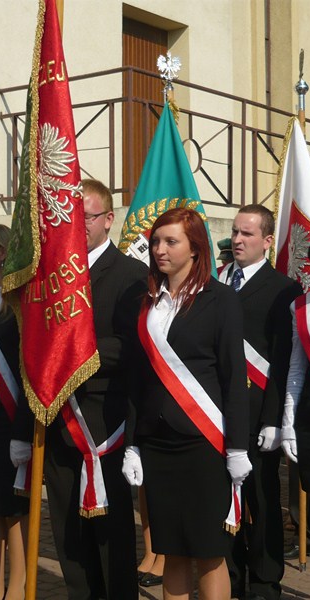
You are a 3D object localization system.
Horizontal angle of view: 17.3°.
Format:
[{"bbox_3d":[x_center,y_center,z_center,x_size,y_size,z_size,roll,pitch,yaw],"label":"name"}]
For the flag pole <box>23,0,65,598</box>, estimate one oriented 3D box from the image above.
[{"bbox_3d":[-0.400,0.031,3.700,0.050,2.600,0.050,3,0,24],"label":"flag pole"}]

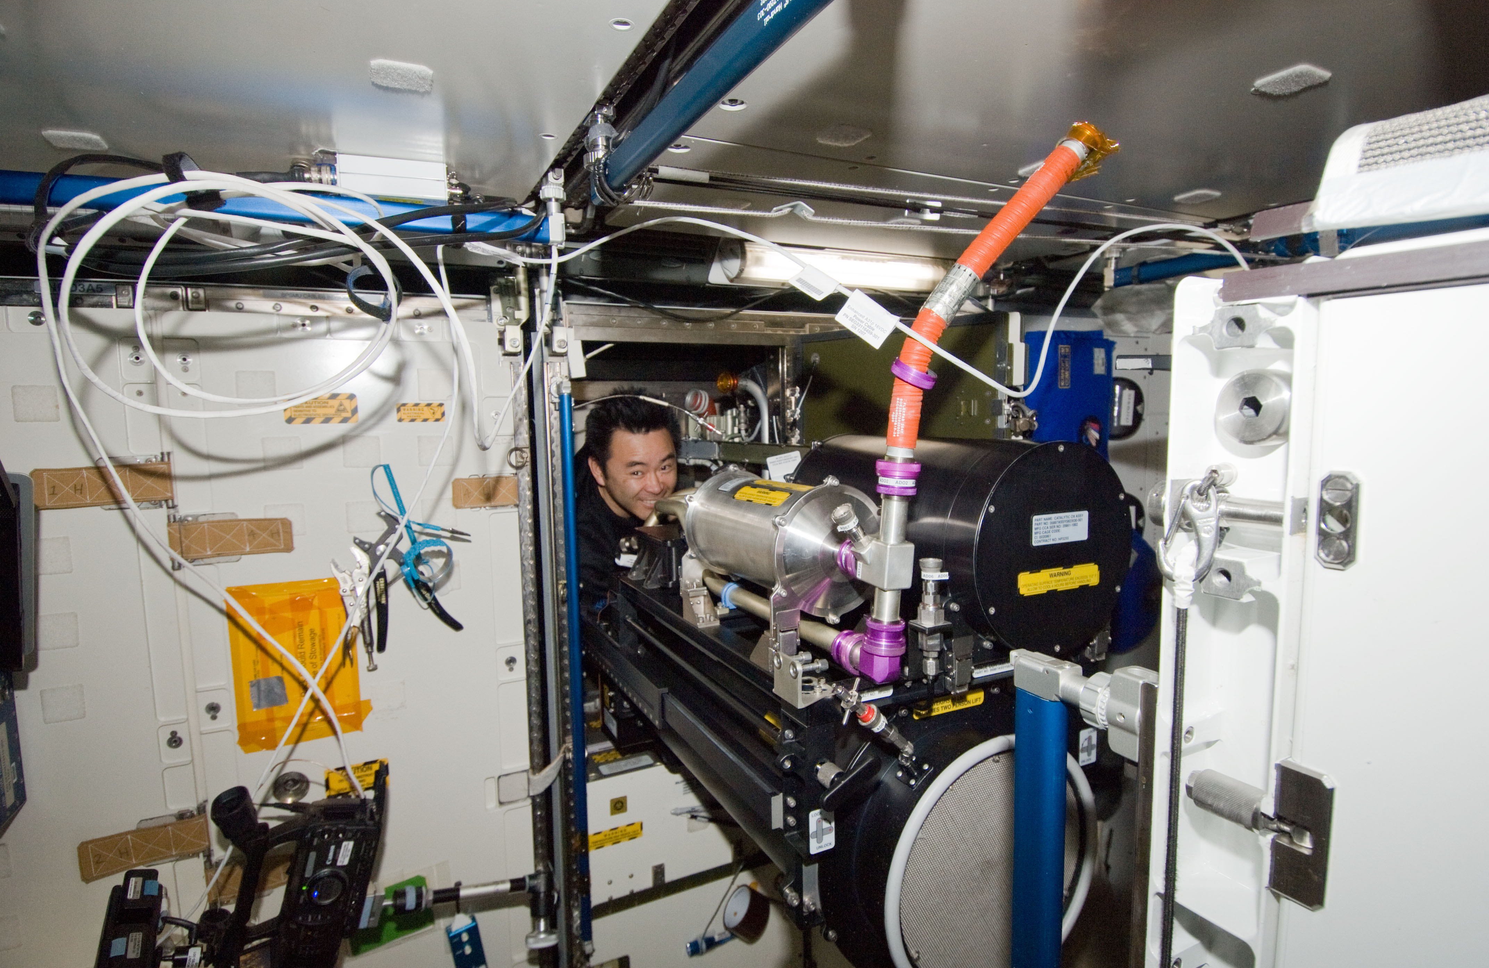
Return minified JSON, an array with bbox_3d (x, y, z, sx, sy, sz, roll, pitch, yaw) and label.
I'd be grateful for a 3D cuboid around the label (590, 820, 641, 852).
[{"bbox_3d":[-0.263,0.721,1.520,0.114,0.033,0.002,-4,6,-26],"label":"label"}]

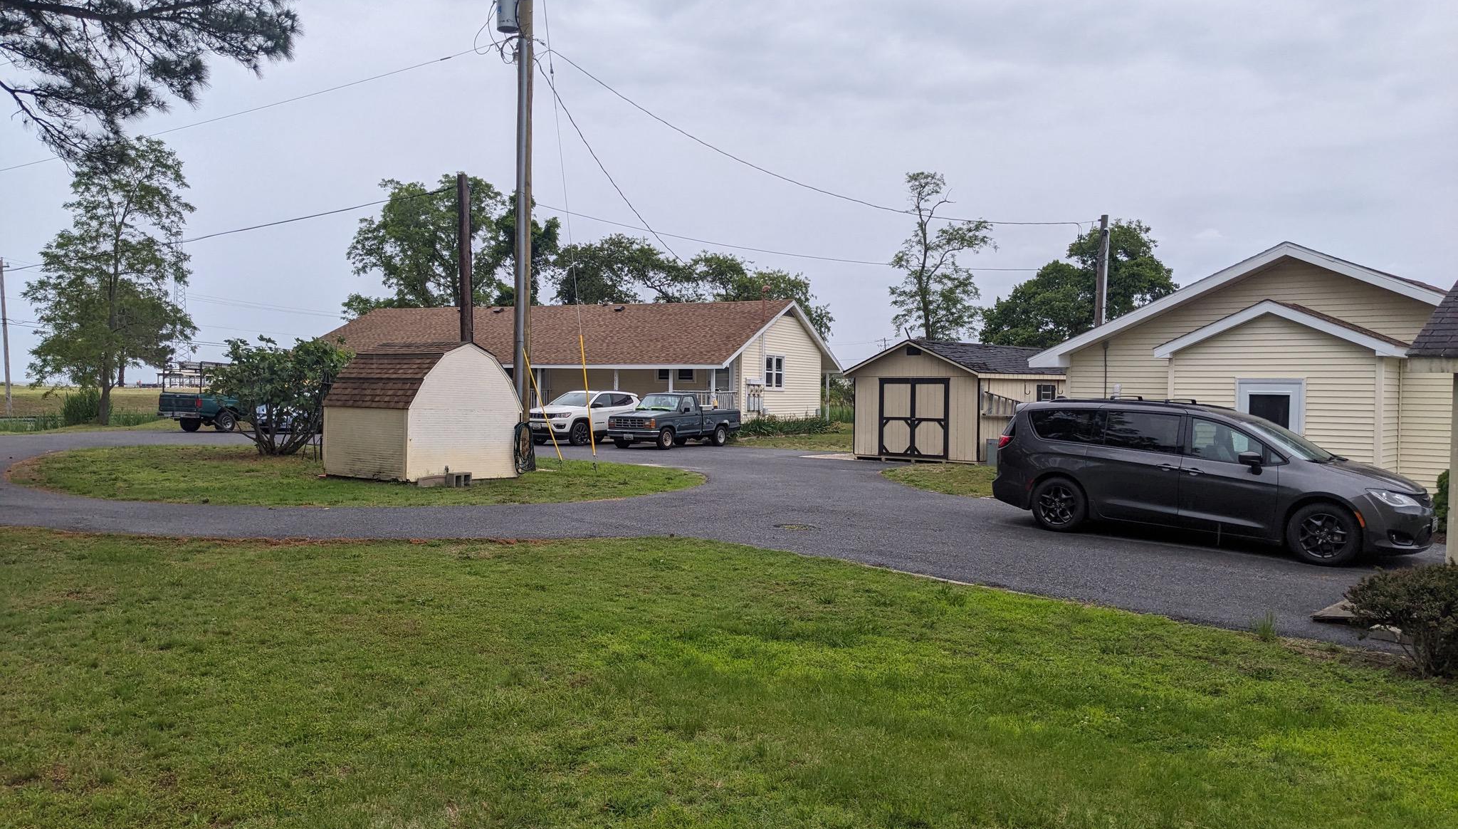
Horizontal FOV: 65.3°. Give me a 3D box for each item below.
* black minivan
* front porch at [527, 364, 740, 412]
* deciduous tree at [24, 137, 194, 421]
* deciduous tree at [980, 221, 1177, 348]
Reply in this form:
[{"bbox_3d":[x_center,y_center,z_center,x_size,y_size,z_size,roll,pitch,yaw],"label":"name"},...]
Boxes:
[{"bbox_3d":[6.000,0.718,14.480,5.170,1.770,2.050,5,3,38],"label":"black minivan"},{"bbox_3d":[-4.877,-1.098,51.620,11.800,2.450,2.000,1,1,33],"label":"front porch"},{"bbox_3d":[-26.387,-5.659,48.403,6.480,12.220,6.400,0,1,-29],"label":"deciduous tree"},{"bbox_3d":[16.325,-4.132,52.931,8.950,9.680,8.800,1,1,17],"label":"deciduous tree"}]

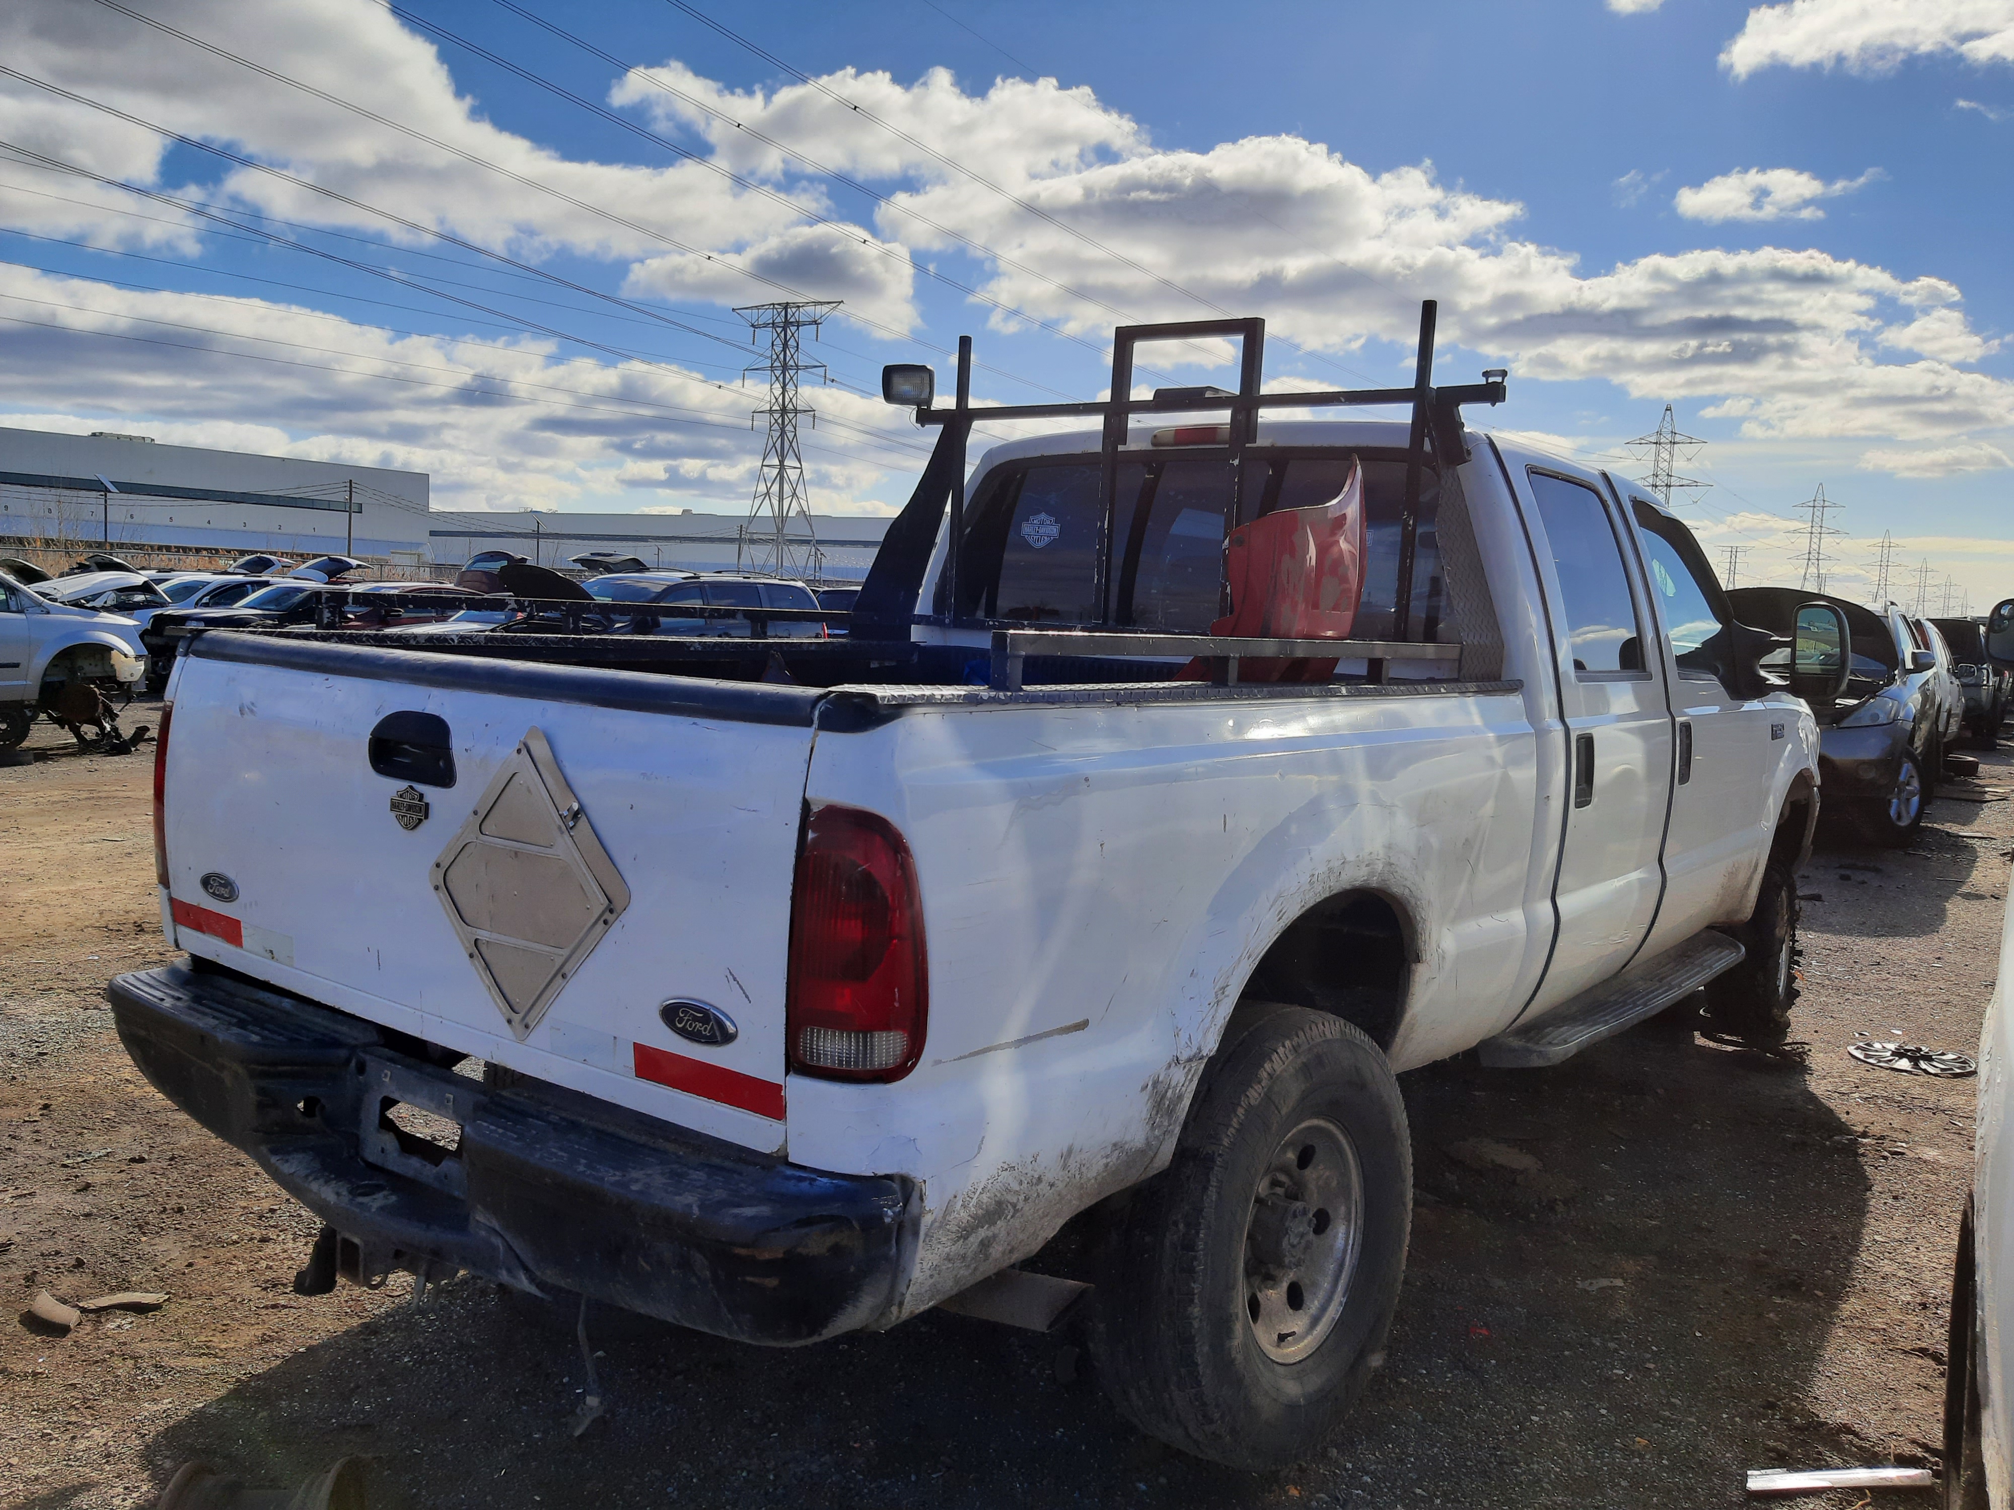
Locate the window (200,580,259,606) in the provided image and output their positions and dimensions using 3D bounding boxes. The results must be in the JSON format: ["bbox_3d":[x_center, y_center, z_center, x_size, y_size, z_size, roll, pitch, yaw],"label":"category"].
[{"bbox_3d":[-11.304,-2.357,22.000,0.120,0.420,0.950,-8,-3,37],"label":"window"}]

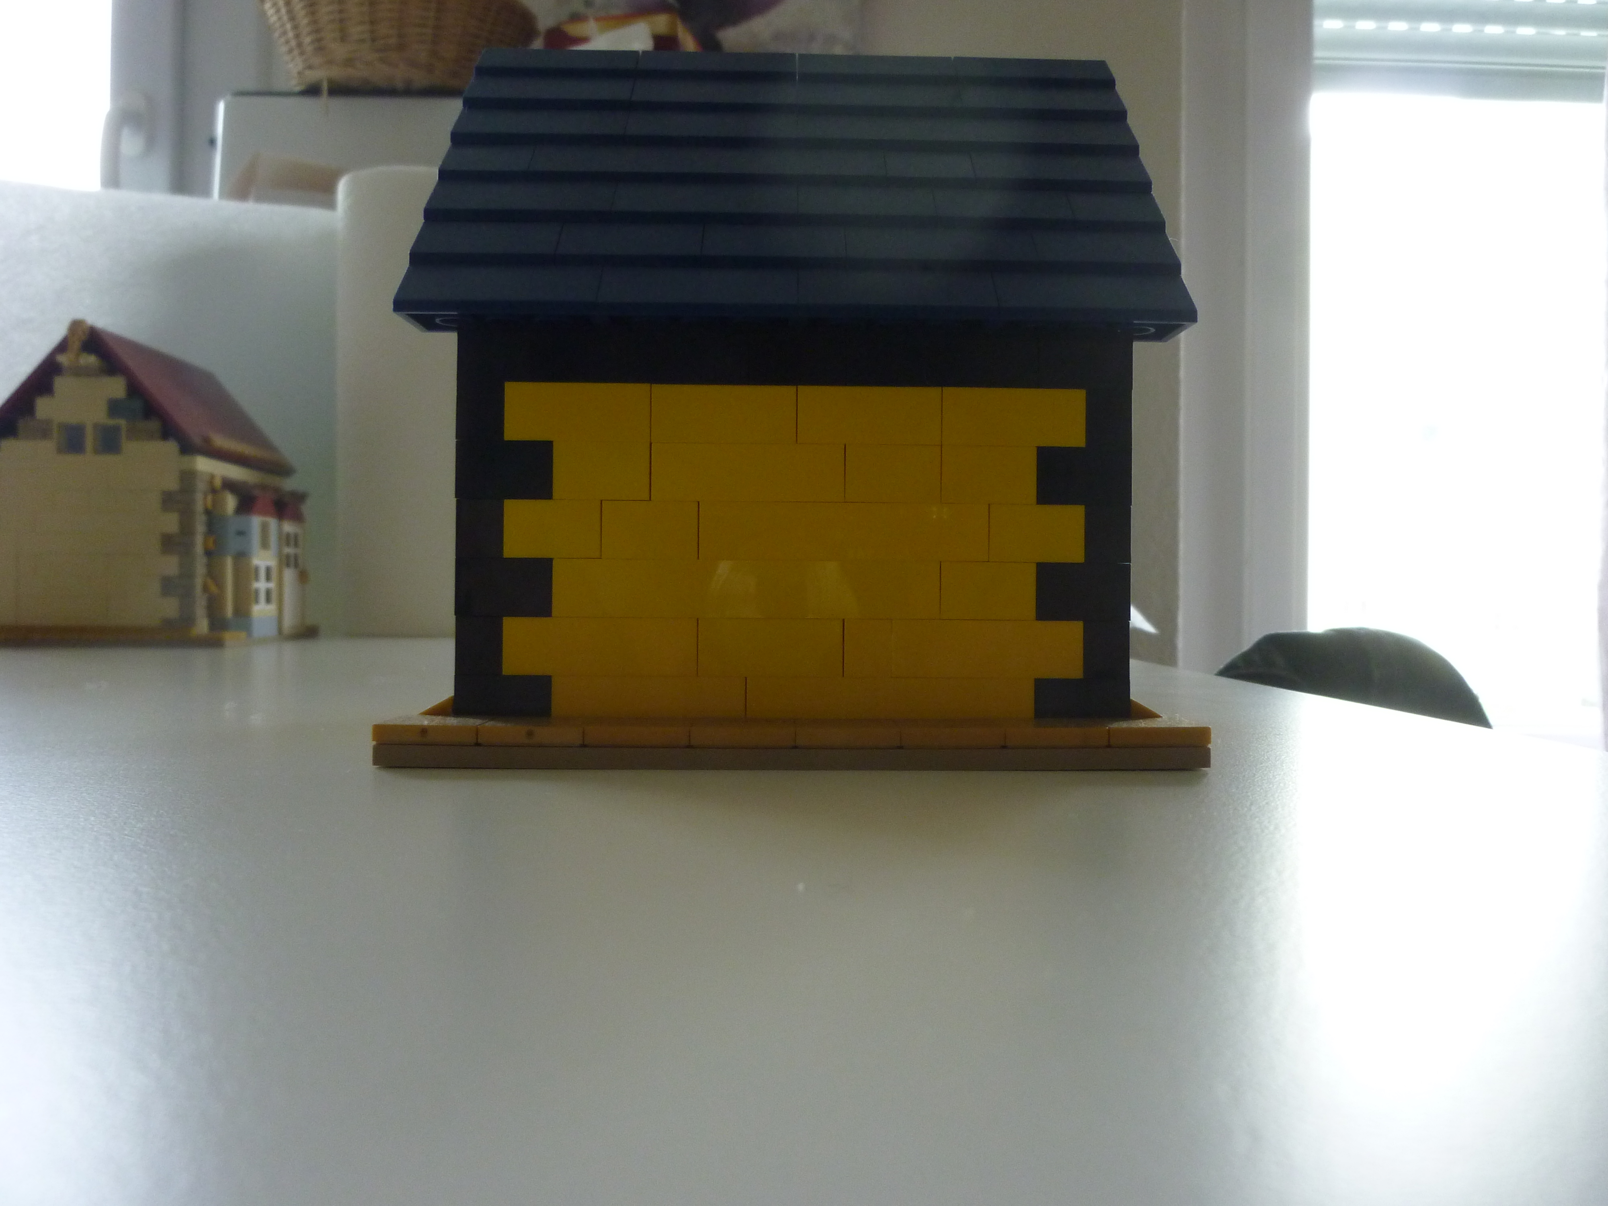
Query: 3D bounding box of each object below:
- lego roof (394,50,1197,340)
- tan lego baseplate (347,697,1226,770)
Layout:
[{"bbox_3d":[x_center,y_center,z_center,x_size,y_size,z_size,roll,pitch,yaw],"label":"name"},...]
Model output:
[{"bbox_3d":[-0.002,-0.079,0.240,0.128,0.067,0.112,0,0,-1],"label":"lego roof"},{"bbox_3d":[-0.003,0.021,0.241,0.128,0.006,0.128,0,0,-1],"label":"tan lego baseplate"}]

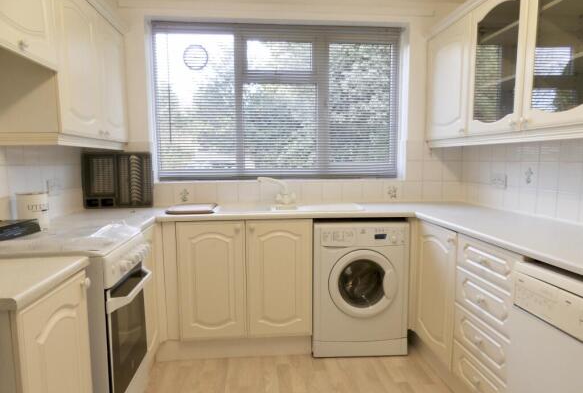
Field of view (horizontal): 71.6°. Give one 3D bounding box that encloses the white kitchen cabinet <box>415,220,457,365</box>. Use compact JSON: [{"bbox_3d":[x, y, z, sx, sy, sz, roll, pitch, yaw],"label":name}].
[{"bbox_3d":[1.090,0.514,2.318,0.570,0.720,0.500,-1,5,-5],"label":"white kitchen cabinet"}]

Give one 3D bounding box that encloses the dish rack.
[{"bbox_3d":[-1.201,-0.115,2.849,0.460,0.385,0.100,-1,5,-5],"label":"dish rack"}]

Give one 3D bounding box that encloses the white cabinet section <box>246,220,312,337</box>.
[{"bbox_3d":[-0.092,0.474,2.716,0.401,0.726,0.550,-1,6,-5],"label":"white cabinet section"}]

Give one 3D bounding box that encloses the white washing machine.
[{"bbox_3d":[0.419,0.565,2.779,0.600,0.850,0.560,-1,5,-5],"label":"white washing machine"}]

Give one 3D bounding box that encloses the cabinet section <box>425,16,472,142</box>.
[{"bbox_3d":[1.165,-0.744,2.660,0.295,0.708,0.575,-1,6,-5],"label":"cabinet section"}]

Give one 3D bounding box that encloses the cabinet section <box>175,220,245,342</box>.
[{"bbox_3d":[-0.493,0.480,2.682,0.403,0.726,0.550,-1,6,-5],"label":"cabinet section"}]

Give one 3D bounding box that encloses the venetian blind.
[{"bbox_3d":[-0.072,-0.697,3.038,1.860,1.140,0.045,-1,5,-5],"label":"venetian blind"}]

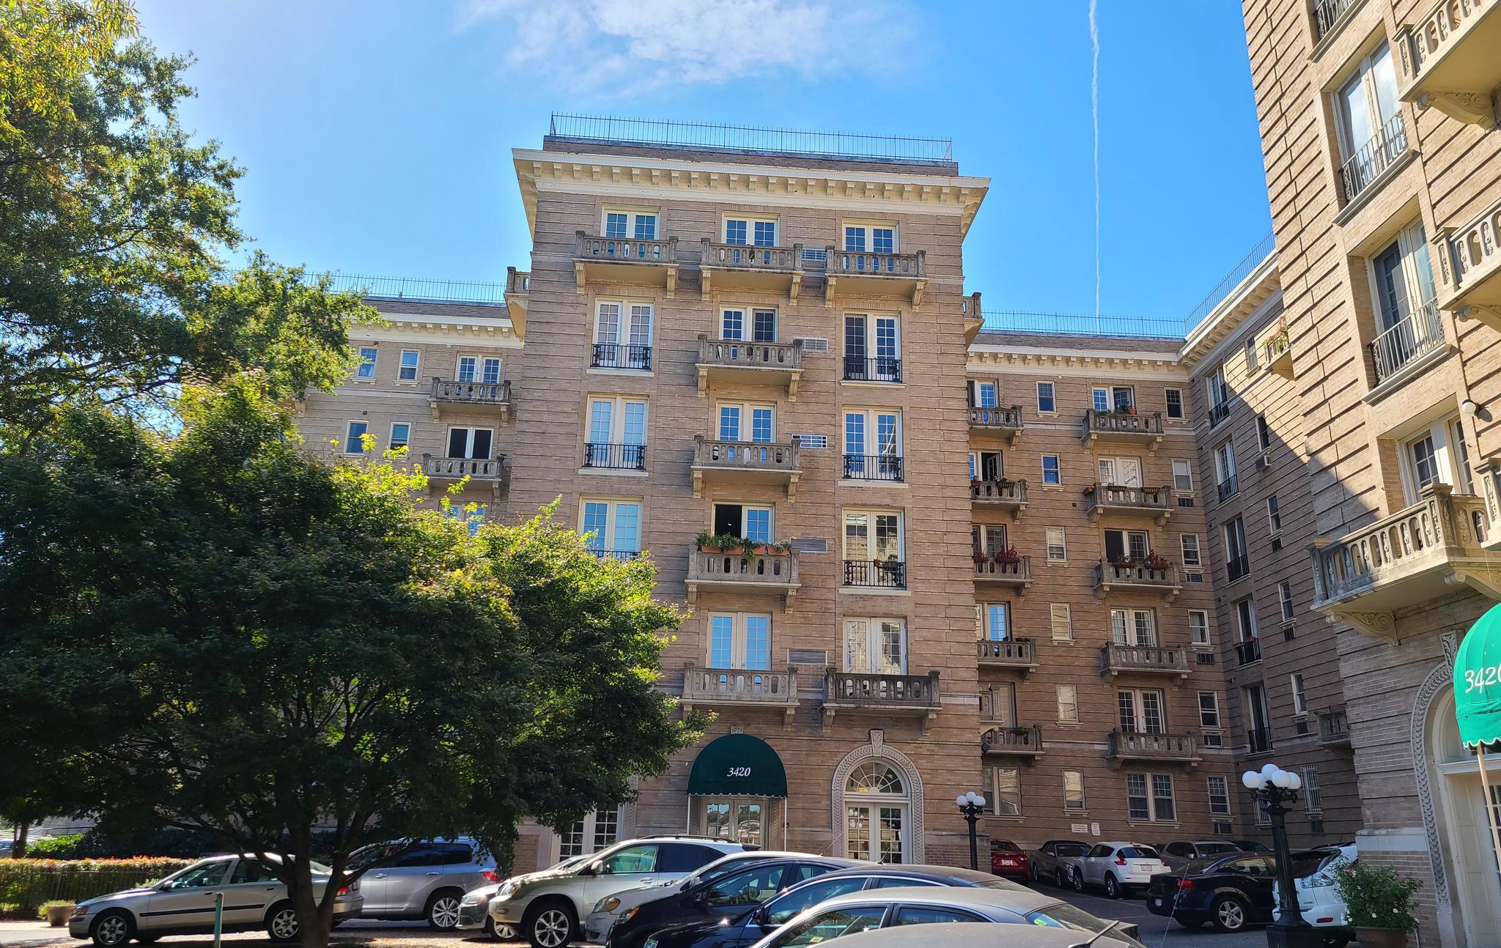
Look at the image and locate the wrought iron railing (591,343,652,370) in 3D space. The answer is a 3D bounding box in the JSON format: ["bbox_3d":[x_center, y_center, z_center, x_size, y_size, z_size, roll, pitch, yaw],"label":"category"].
[{"bbox_3d":[-3.699,-3.372,32.486,1.733,0.720,0.080,3,-19,-3],"label":"wrought iron railing"}]

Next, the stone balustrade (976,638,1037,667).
[{"bbox_3d":[9.000,6.711,41.729,3.032,1.020,1.060,3,-19,-3],"label":"stone balustrade"}]

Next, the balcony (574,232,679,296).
[{"bbox_3d":[-3.601,-6.091,32.866,3.040,1.470,1.030,2,-18,-4],"label":"balcony"}]

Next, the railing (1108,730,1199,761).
[{"bbox_3d":[14.796,10.001,41.329,3.100,1.020,1.000,2,-19,-4],"label":"railing"}]

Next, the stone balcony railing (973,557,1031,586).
[{"bbox_3d":[9.006,3.675,42.418,3.070,1.030,1.030,2,-18,-4],"label":"stone balcony railing"}]

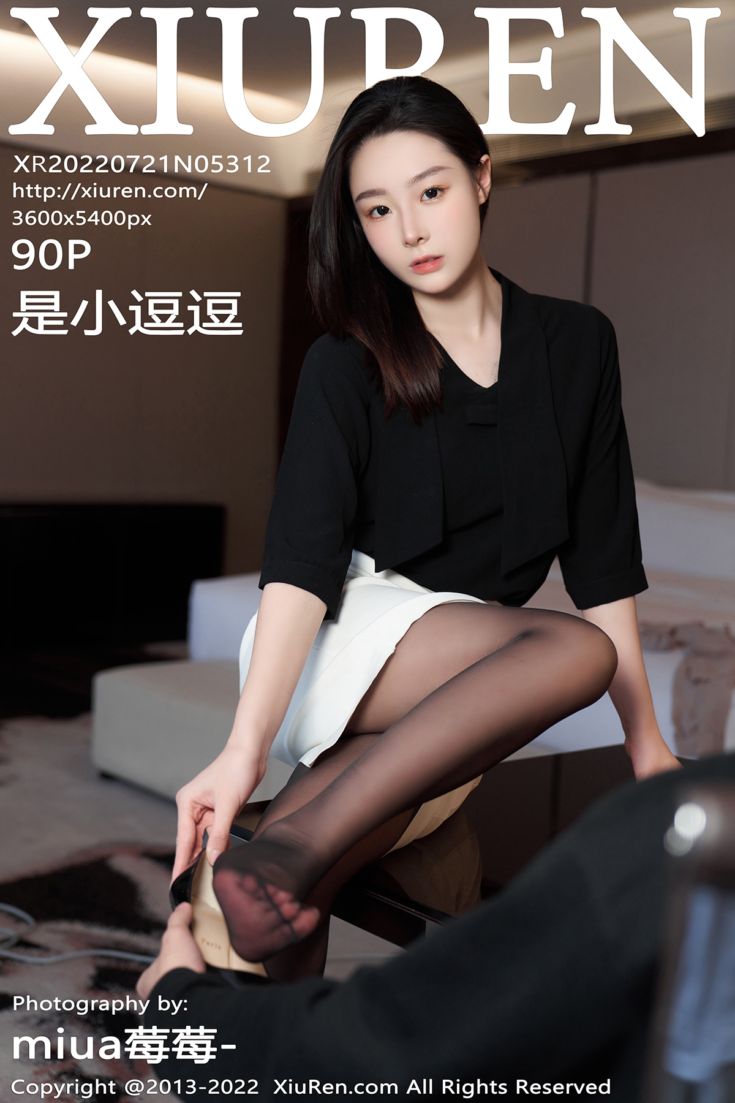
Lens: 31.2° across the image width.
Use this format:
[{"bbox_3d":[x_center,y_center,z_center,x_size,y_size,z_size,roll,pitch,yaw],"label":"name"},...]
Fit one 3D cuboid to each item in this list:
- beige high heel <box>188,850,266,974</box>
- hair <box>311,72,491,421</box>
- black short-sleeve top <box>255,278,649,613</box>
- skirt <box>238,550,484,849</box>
[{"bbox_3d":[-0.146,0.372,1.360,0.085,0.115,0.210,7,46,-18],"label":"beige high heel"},{"bbox_3d":[0.037,-0.350,1.540,0.215,0.380,0.240,-7,5,18],"label":"hair"},{"bbox_3d":[0.106,-0.127,1.620,0.460,0.430,0.310,2,9,-1],"label":"black short-sleeve top"},{"bbox_3d":[0.002,0.142,1.570,0.340,0.280,0.320,-3,6,-14],"label":"skirt"}]

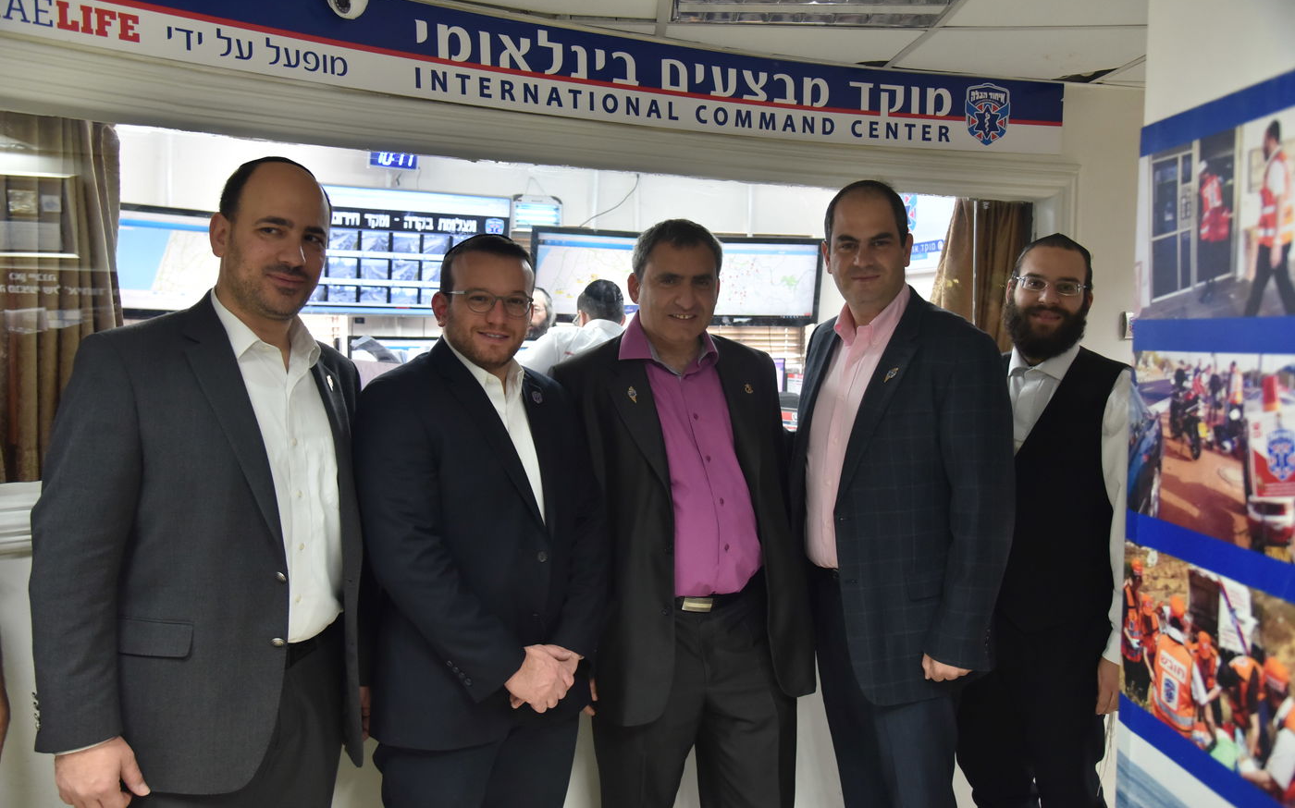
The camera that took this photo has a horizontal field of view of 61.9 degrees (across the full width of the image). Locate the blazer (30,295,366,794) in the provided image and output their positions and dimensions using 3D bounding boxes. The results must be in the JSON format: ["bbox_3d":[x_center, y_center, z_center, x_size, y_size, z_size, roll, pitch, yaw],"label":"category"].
[{"bbox_3d":[-0.692,0.196,1.690,0.530,0.720,0.320,-1,3,-42],"label":"blazer"}]

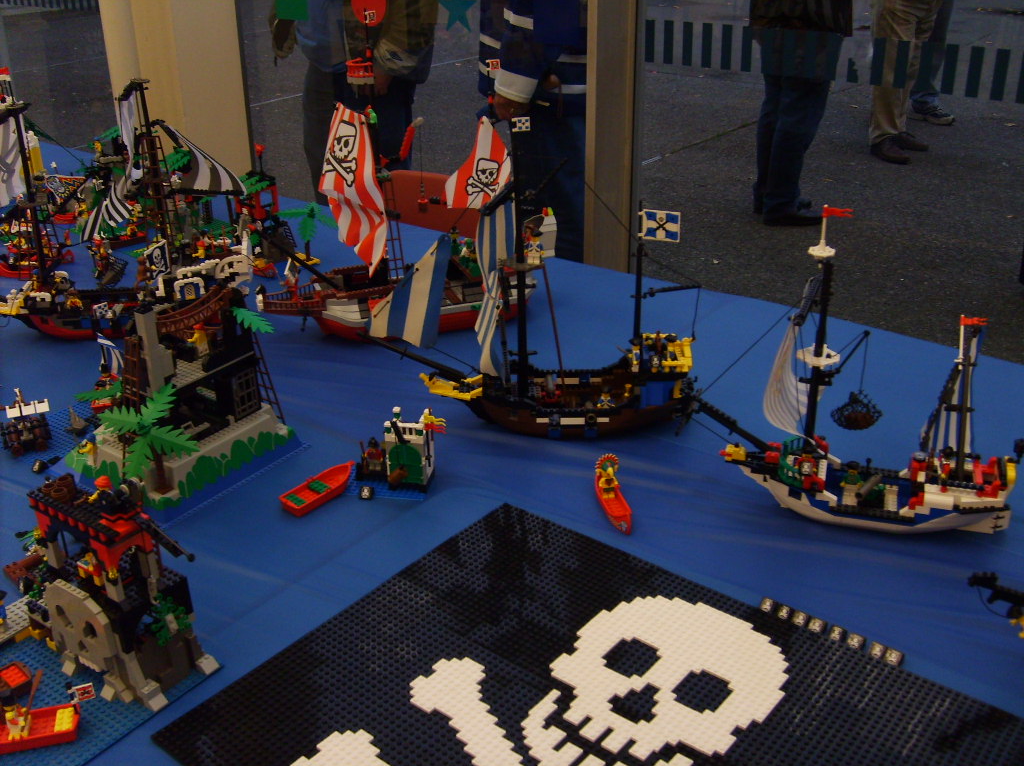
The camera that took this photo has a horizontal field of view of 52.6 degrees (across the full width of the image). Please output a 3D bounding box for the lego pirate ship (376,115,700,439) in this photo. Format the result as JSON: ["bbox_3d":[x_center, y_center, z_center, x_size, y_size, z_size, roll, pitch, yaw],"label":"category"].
[{"bbox_3d":[0.016,-0.130,1.346,0.452,0.434,0.150,0,26,1],"label":"lego pirate ship"}]

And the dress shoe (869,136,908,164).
[{"bbox_3d":[2.194,-1.351,5.985,0.105,0.105,0.287,-17,30,-30],"label":"dress shoe"}]

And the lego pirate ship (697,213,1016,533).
[{"bbox_3d":[0.386,-0.006,1.140,0.380,0.386,0.160,8,27,17],"label":"lego pirate ship"}]

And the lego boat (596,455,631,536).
[{"bbox_3d":[0.124,0.126,1.245,0.036,0.058,0.108,-7,27,-13],"label":"lego boat"}]

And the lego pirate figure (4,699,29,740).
[{"bbox_3d":[-0.432,0.295,0.897,0.026,0.046,0.028,11,28,22],"label":"lego pirate figure"}]

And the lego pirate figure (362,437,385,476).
[{"bbox_3d":[-0.177,0.091,1.314,0.031,0.047,0.022,3,26,7],"label":"lego pirate figure"}]

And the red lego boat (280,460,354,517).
[{"bbox_3d":[-0.234,0.129,1.289,0.045,0.021,0.119,17,31,32],"label":"red lego boat"}]

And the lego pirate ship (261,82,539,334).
[{"bbox_3d":[-0.185,-0.319,1.659,0.482,0.510,0.170,-10,27,-18],"label":"lego pirate ship"}]

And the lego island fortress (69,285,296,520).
[{"bbox_3d":[-0.448,0.001,1.341,0.256,0.214,0.256,16,30,30],"label":"lego island fortress"}]

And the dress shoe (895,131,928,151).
[{"bbox_3d":[2.382,-1.474,6.255,0.287,0.100,0.105,22,34,39],"label":"dress shoe"}]

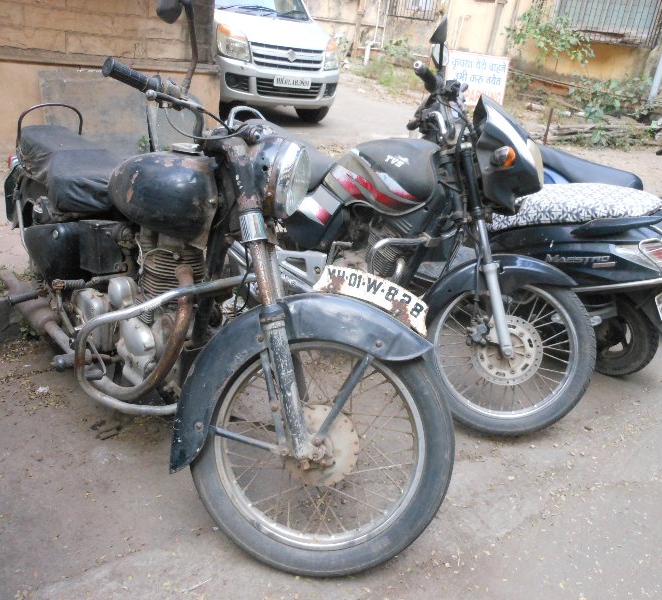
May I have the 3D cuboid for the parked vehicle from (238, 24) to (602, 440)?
[{"bbox_3d":[0.121,-0.329,2.564,1.930,1.200,0.680,26,28,38],"label":"parked vehicle"}]

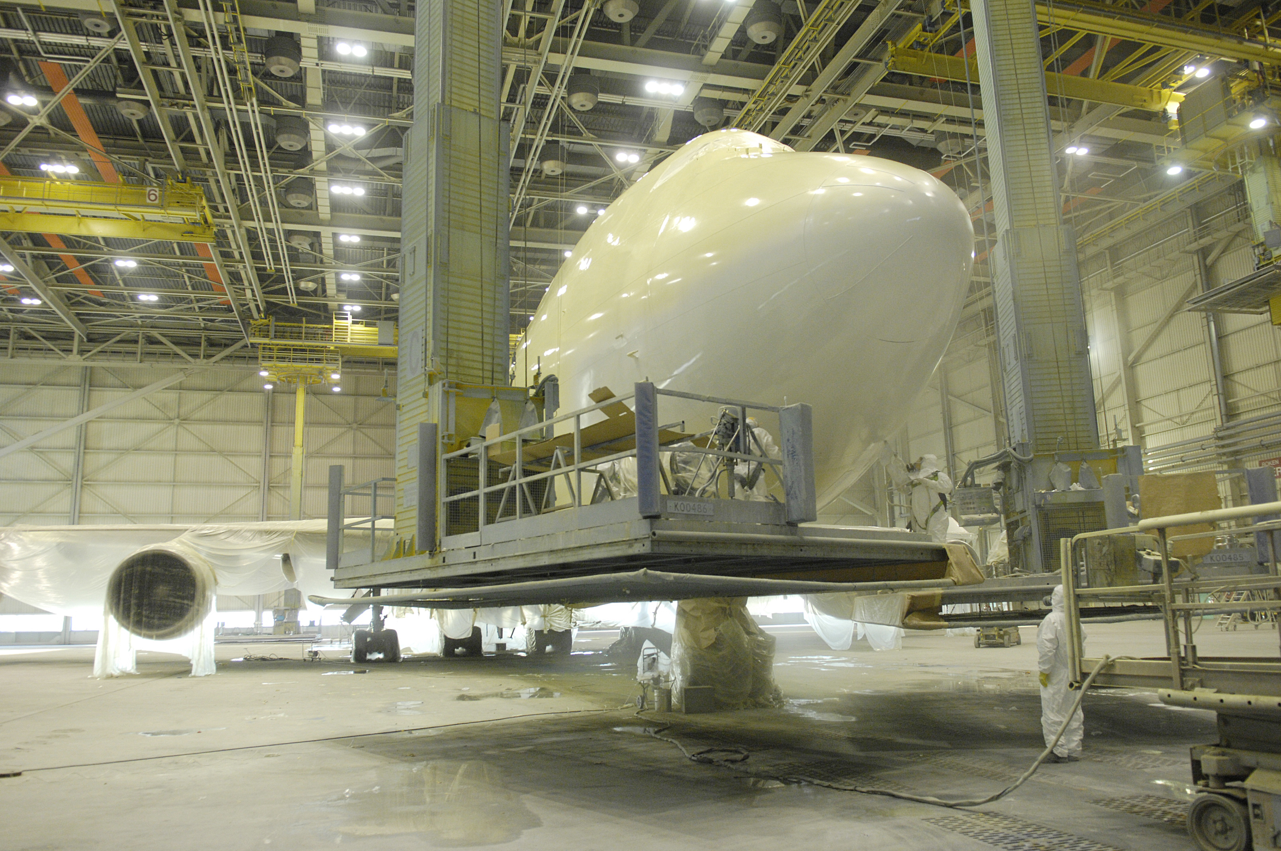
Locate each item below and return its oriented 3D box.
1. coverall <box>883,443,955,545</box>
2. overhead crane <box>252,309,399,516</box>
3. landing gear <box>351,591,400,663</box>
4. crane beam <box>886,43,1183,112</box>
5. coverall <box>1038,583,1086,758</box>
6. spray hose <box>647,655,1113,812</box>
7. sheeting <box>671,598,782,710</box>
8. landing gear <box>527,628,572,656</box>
[{"bbox_3d":[3.888,1.194,13.244,0.850,1.850,0.600,-3,-11,5],"label":"coverall"},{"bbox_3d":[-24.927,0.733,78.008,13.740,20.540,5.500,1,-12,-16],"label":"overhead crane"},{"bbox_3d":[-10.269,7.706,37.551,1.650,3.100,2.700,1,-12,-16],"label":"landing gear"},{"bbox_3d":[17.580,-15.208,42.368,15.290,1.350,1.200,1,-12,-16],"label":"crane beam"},{"bbox_3d":[4.409,2.574,10.052,0.540,1.770,0.380,4,-12,-25],"label":"coverall"},{"bbox_3d":[1.050,3.269,11.633,1.650,1.200,10.000,2,-12,-21],"label":"spray hose"},{"bbox_3d":[1.454,3.833,17.173,1.550,2.200,1.550,1,-12,-16],"label":"sheeting"},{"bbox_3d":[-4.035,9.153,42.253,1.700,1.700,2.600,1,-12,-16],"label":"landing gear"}]

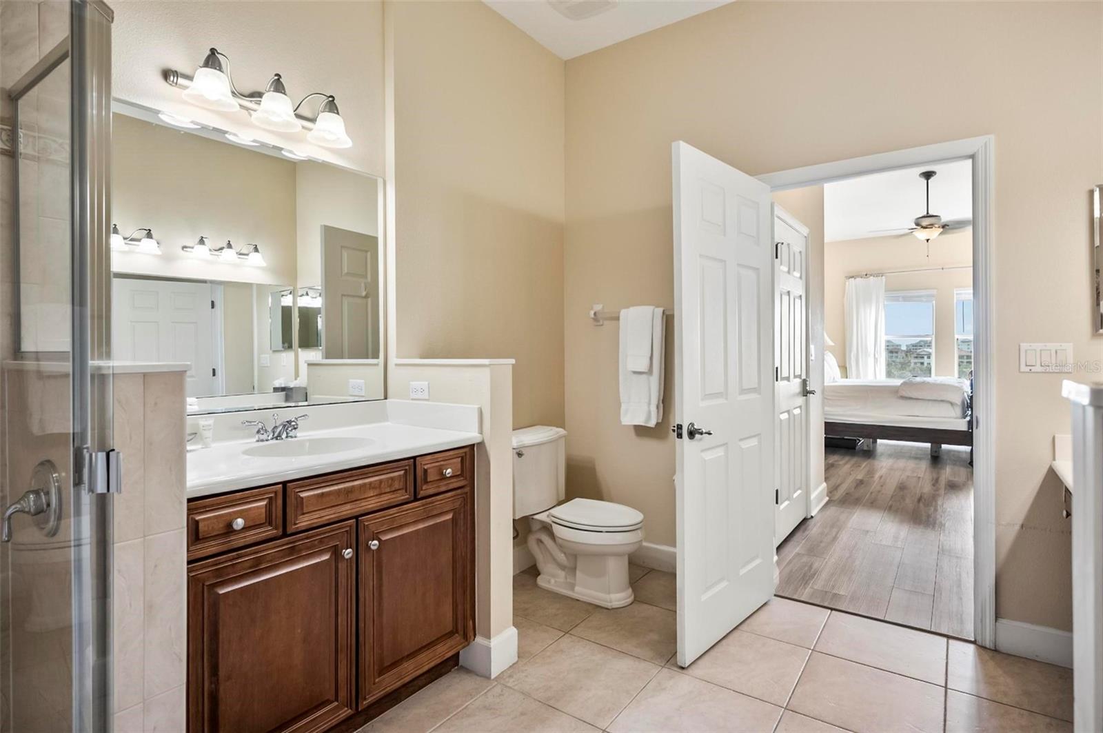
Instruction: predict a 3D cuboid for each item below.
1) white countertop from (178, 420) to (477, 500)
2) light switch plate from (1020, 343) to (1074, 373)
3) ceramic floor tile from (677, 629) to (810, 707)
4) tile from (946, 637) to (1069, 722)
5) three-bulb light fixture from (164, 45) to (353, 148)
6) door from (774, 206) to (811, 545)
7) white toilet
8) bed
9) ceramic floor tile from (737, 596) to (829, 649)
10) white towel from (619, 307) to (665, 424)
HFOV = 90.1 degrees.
[{"bbox_3d":[-0.817,0.285,1.870,0.570,0.040,1.065,0,1,35],"label":"white countertop"},{"bbox_3d":[1.973,-0.033,2.196,0.162,0.116,0.010,0,1,35],"label":"light switch plate"},{"bbox_3d":[0.756,1.182,2.225,0.454,0.010,0.454,0,1,36],"label":"ceramic floor tile"},{"bbox_3d":[1.754,1.175,2.051,0.454,0.010,0.428,0,1,36],"label":"tile"},{"bbox_3d":[-0.976,-0.941,1.941,0.188,0.177,0.634,0,1,36],"label":"three-bulb light fixture"},{"bbox_3d":[1.637,0.079,3.783,0.036,2.035,0.815,0,1,35],"label":"door"},{"bbox_3d":[0.126,0.771,2.885,0.723,0.798,0.488,0,1,36],"label":"white toilet"},{"bbox_3d":[4.289,0.421,7.311,2.150,1.200,1.800,0,1,35],"label":"bed"},{"bbox_3d":[1.015,1.172,2.584,0.454,0.010,0.428,0,1,36],"label":"ceramic floor tile"},{"bbox_3d":[0.515,0.001,3.131,0.248,0.670,0.090,0,1,35],"label":"white towel"}]

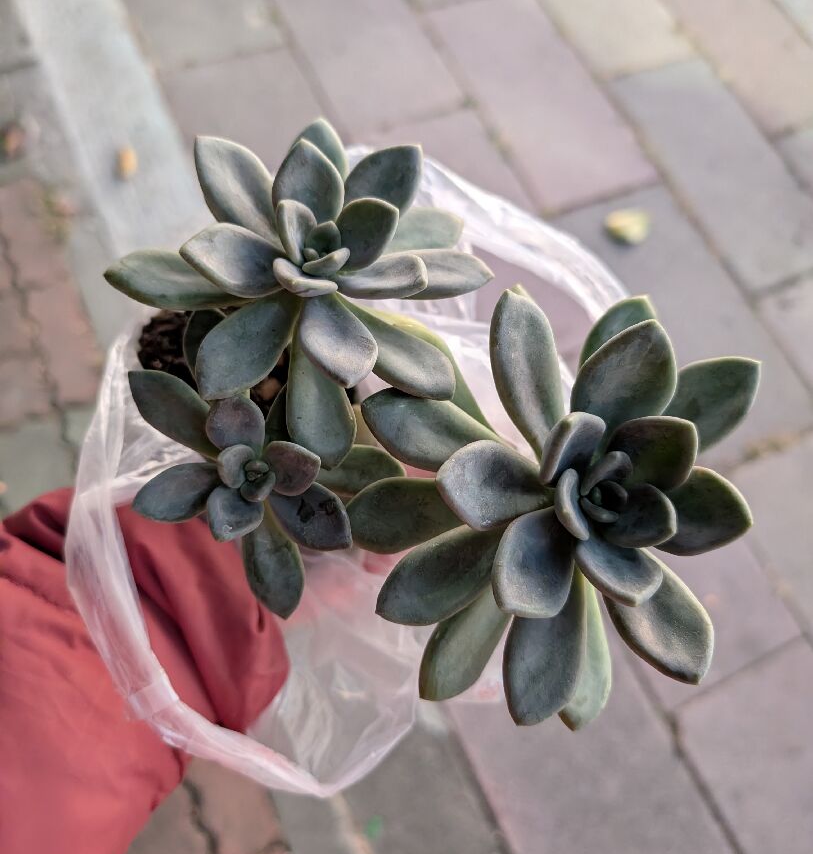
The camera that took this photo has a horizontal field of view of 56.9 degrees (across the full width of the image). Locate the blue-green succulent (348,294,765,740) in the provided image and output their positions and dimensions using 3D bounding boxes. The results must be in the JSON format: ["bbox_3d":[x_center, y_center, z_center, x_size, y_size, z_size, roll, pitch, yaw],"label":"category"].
[{"bbox_3d":[0.060,0.025,0.290,0.169,0.088,0.169,0,68,-19],"label":"blue-green succulent"}]

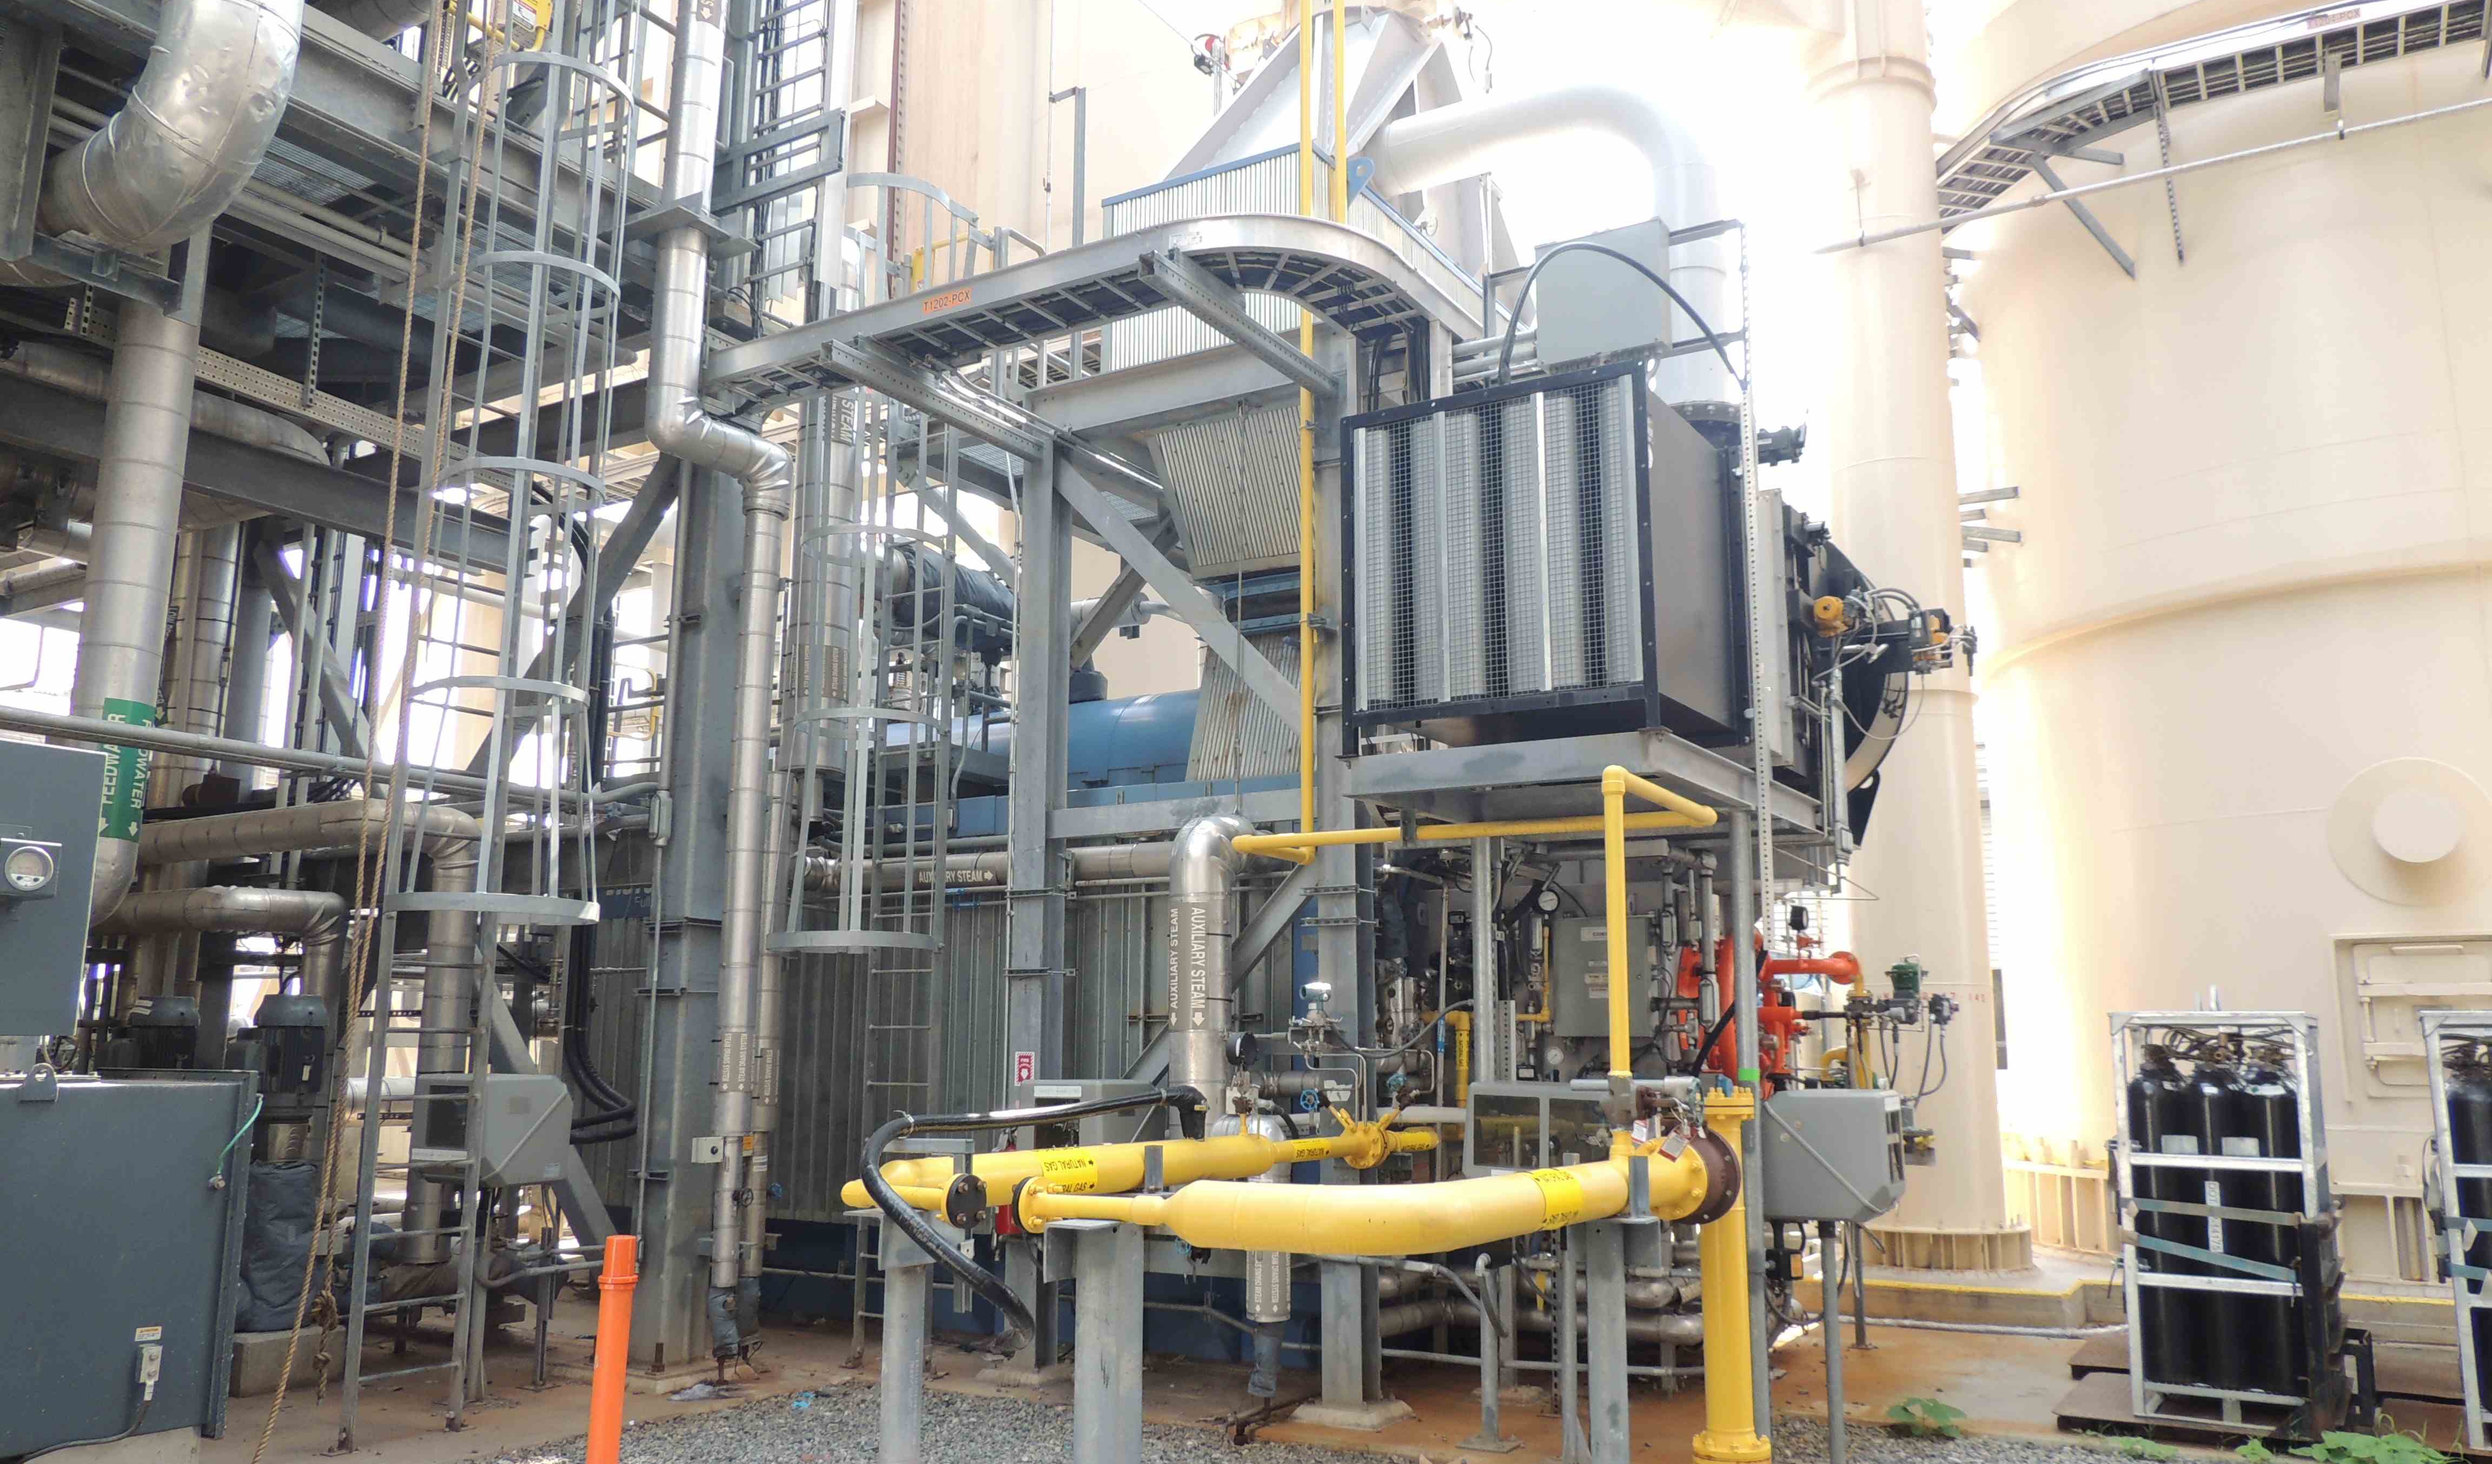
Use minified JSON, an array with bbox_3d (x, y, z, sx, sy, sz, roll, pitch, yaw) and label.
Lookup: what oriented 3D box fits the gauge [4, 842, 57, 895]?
[{"bbox_3d":[-3.521,0.395,5.004,0.080,0.135,0.135,-6,-12,30],"label":"gauge"}]

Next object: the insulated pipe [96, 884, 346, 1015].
[{"bbox_3d":[-5.526,1.173,9.333,1.400,0.680,0.330,-1,-10,10],"label":"insulated pipe"}]

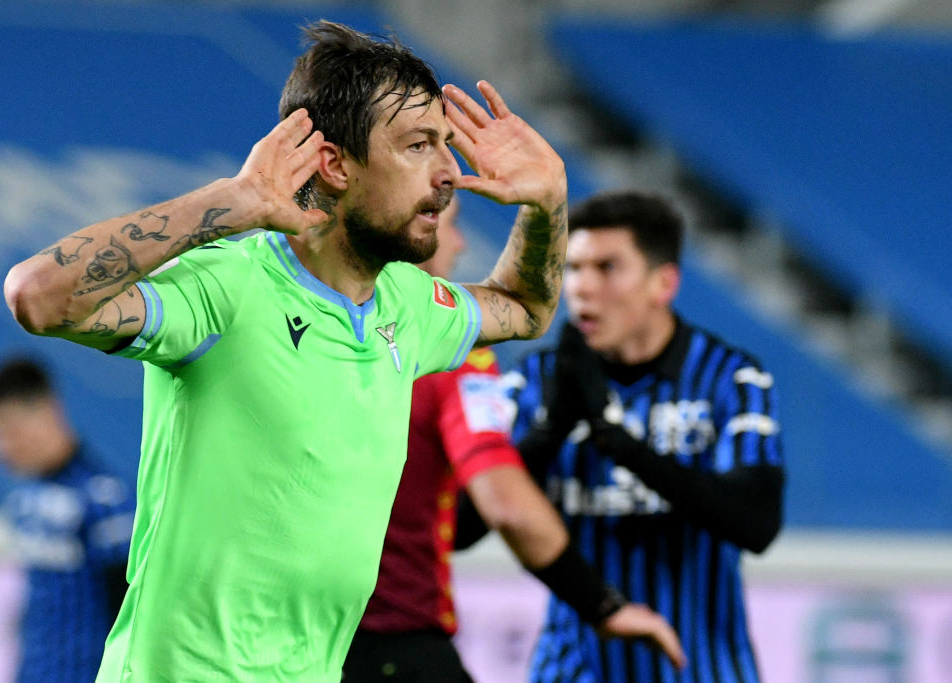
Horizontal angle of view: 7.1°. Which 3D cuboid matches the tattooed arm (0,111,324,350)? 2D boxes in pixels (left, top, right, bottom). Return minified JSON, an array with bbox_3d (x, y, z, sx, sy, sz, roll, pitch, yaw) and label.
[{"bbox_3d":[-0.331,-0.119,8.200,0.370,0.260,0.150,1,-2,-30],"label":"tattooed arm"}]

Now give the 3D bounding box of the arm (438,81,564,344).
[{"bbox_3d":[0.033,-0.144,8.650,0.130,0.295,0.310,-1,-2,26],"label":"arm"}]

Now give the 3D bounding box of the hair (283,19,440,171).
[{"bbox_3d":[-0.130,-0.269,8.400,0.195,0.165,0.170,-1,-2,30],"label":"hair"}]

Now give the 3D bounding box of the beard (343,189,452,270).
[{"bbox_3d":[-0.075,-0.122,8.360,0.095,0.092,0.135,-1,-2,30],"label":"beard"}]

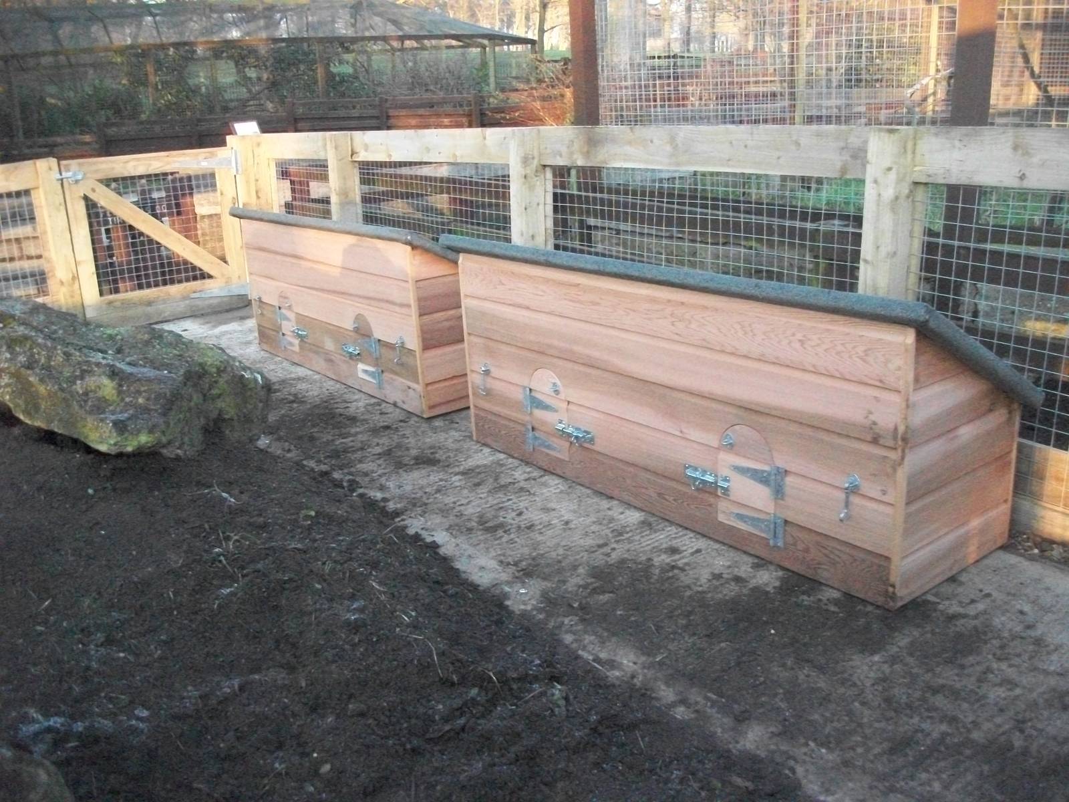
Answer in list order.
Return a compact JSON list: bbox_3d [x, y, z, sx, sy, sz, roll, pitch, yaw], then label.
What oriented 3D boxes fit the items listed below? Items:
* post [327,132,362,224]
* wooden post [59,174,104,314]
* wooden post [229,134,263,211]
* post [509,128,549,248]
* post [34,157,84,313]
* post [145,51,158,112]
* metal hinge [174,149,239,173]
[{"bbox_3d":[-1.069,-0.940,5.624,0.100,1.120,0.100,-15,21,-36],"label":"post"},{"bbox_3d":[-2.644,-0.904,5.785,0.103,0.820,0.060,-15,21,-36],"label":"wooden post"},{"bbox_3d":[-1.862,-1.147,6.408,0.140,1.095,0.140,-15,21,-36],"label":"wooden post"},{"bbox_3d":[-0.015,-0.600,4.326,0.100,1.125,0.100,-15,21,-36],"label":"post"},{"bbox_3d":[-2.760,-0.875,5.731,0.115,1.025,0.110,-15,21,-36],"label":"post"},{"bbox_3d":[-5.229,-3.896,13.761,0.100,1.900,0.100,-2,17,1],"label":"post"},{"bbox_3d":[-2.097,-1.521,6.341,0.450,0.154,0.021,-15,21,-36],"label":"metal hinge"}]

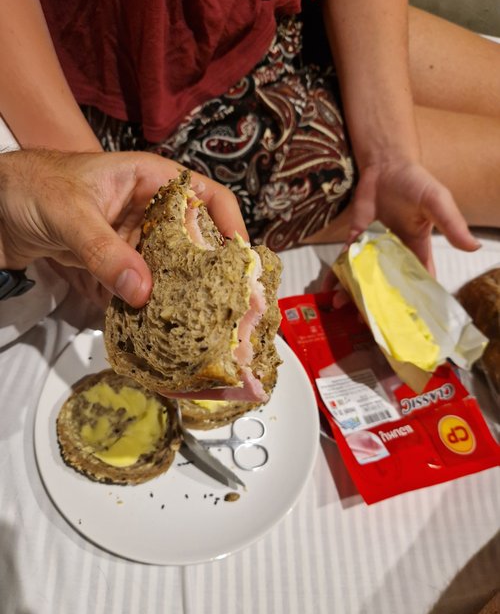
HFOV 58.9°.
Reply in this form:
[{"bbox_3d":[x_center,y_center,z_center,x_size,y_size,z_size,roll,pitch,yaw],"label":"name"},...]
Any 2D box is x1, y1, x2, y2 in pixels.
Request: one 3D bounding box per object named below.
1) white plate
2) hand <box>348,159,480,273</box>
[{"bbox_3d":[-0.055,0.091,0.387,0.236,0.022,0.236,6,52,-8],"label":"white plate"},{"bbox_3d":[0.161,-0.084,0.447,0.135,0.060,0.150,3,70,9],"label":"hand"}]

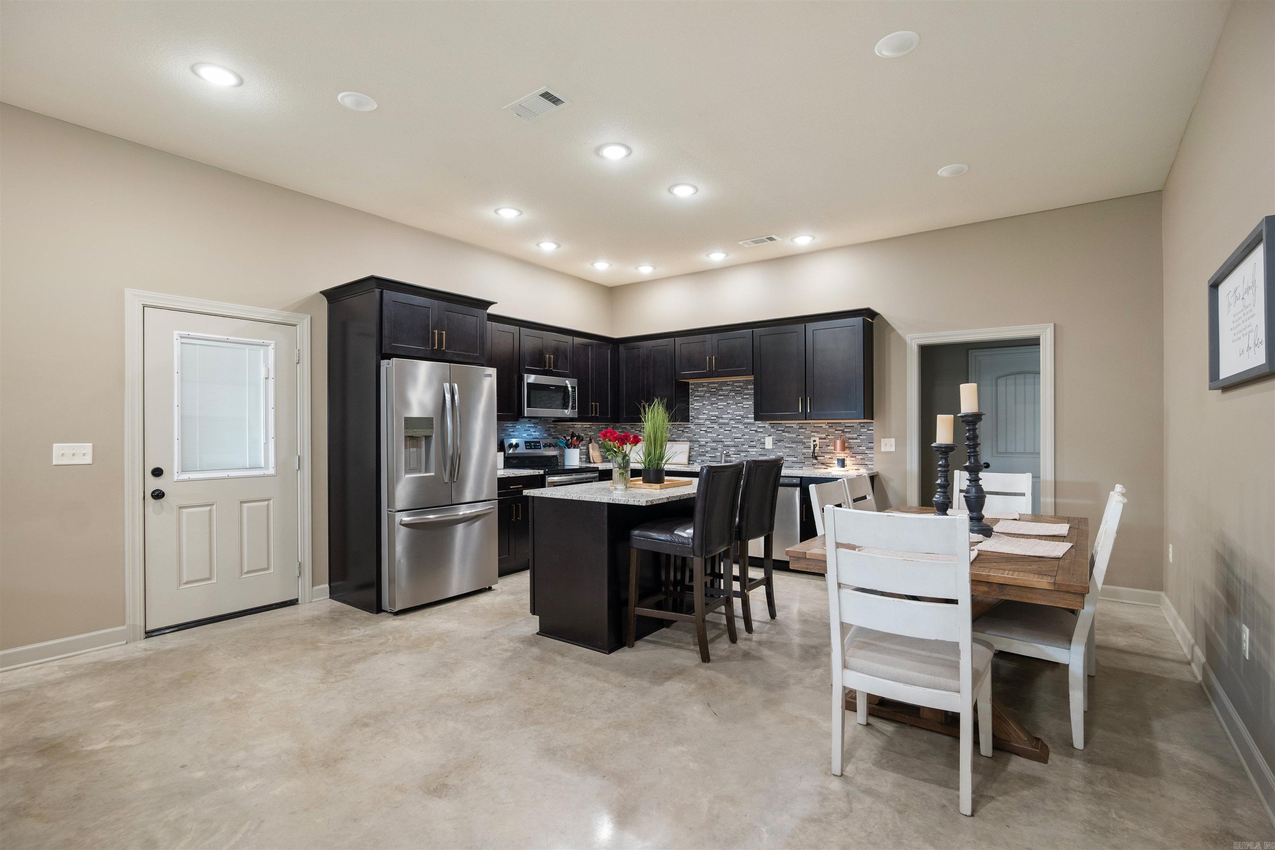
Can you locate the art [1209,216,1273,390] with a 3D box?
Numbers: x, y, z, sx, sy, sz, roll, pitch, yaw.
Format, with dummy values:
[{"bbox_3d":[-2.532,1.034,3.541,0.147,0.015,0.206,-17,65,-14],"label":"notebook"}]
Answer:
[{"bbox_3d":[2.355,-0.418,2.213,0.040,0.505,0.998,0,0,38],"label":"art"}]

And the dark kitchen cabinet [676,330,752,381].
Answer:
[{"bbox_3d":[0.876,-0.703,5.923,0.900,0.455,0.335,0,0,36],"label":"dark kitchen cabinet"}]

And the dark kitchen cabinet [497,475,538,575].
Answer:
[{"bbox_3d":[-1.314,0.893,5.265,0.630,0.875,0.640,0,0,37],"label":"dark kitchen cabinet"}]

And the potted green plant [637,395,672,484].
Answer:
[{"bbox_3d":[0.119,0.103,3.858,0.230,0.575,0.220,0,0,0],"label":"potted green plant"}]

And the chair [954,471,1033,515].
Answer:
[{"bbox_3d":[2.237,0.816,3.606,0.500,1.025,0.620,0,0,35],"label":"chair"}]

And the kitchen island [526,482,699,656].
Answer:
[{"bbox_3d":[0.060,0.875,3.892,0.945,0.910,1.355,0,0,37],"label":"kitchen island"}]

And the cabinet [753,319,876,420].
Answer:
[{"bbox_3d":[1.730,-0.511,5.604,1.089,0.930,0.325,0,0,37],"label":"cabinet"}]

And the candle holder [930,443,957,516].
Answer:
[{"bbox_3d":[1.676,0.333,3.097,0.150,0.450,0.150,0,0,38],"label":"candle holder"}]

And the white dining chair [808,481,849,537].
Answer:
[{"bbox_3d":[1.252,0.825,2.960,0.600,1.010,0.470,0,0,37],"label":"white dining chair"}]

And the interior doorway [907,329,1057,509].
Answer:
[{"bbox_3d":[2.863,0.261,4.781,1.060,2.134,0.150,0,0,34],"label":"interior doorway"}]

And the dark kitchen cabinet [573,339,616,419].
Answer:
[{"bbox_3d":[-0.599,-0.511,6.474,0.325,0.930,0.685,0,0,38],"label":"dark kitchen cabinet"}]

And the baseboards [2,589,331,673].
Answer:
[{"bbox_3d":[-2.888,1.264,3.684,0.030,0.115,1.680,0,0,38],"label":"baseboards"}]

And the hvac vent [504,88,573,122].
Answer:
[{"bbox_3d":[-0.544,-1.722,3.070,0.350,0.020,0.195,0,0,38],"label":"hvac vent"}]

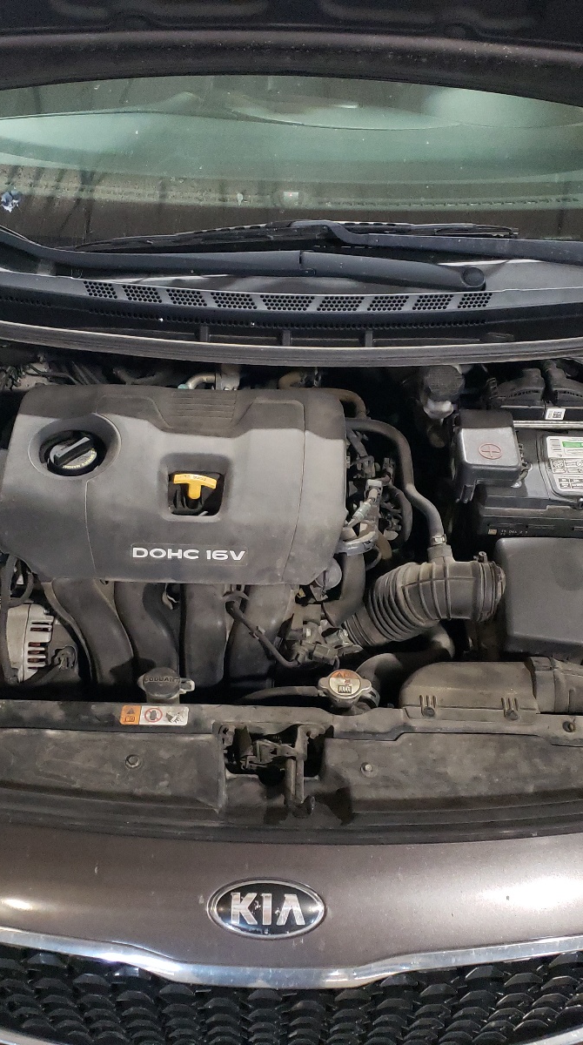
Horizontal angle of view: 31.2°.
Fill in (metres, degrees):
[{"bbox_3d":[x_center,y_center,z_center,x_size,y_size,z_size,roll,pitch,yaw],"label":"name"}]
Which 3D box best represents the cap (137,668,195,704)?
[{"bbox_3d":[-0.147,0.192,1.225,0.064,0.024,0.045,2,42,2],"label":"cap"}]

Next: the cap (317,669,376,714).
[{"bbox_3d":[0.064,0.197,1.225,0.064,0.030,0.048,2,42,2],"label":"cap"}]

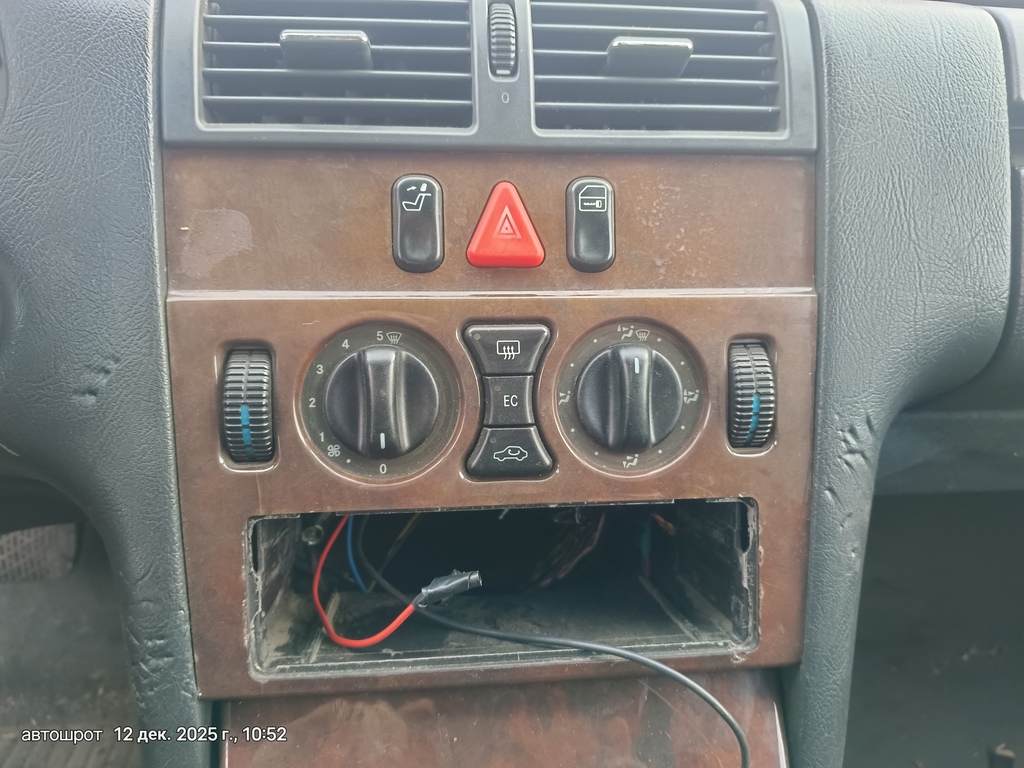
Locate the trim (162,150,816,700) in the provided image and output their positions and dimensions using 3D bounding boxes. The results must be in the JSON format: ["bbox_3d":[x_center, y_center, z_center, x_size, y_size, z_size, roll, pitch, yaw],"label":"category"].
[{"bbox_3d":[-0.002,0.013,0.277,0.236,0.193,0.025,-1,3,-6],"label":"trim"}]

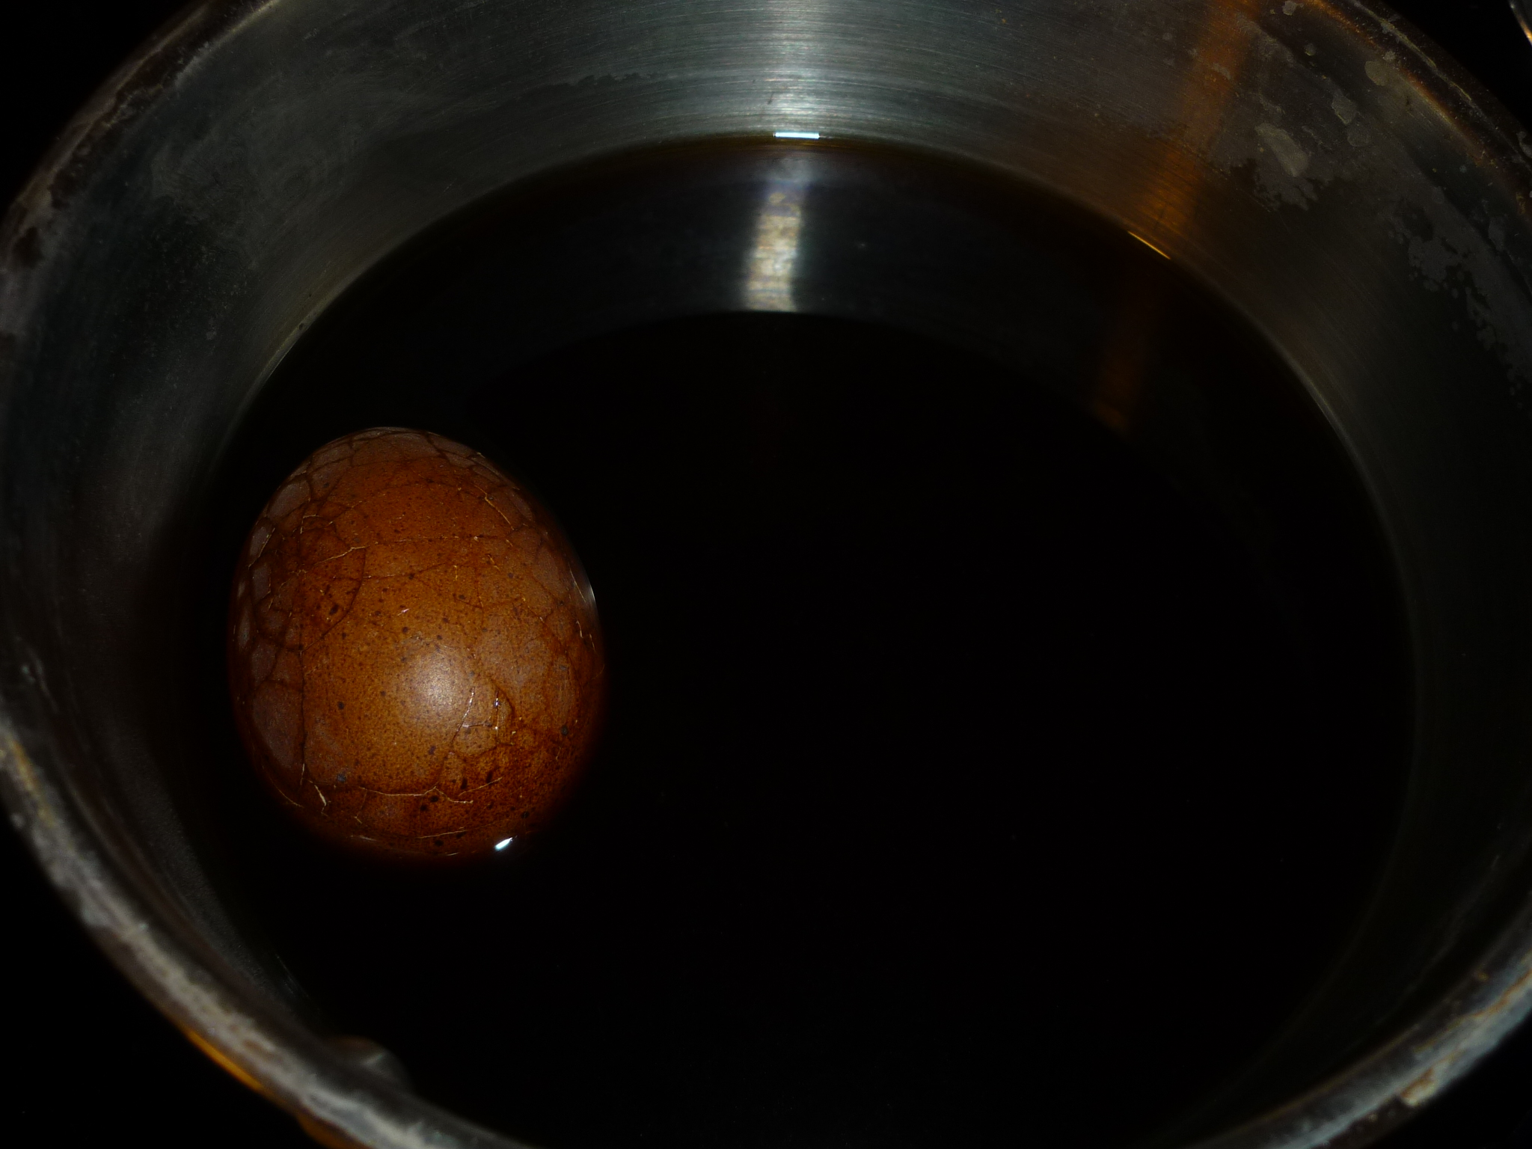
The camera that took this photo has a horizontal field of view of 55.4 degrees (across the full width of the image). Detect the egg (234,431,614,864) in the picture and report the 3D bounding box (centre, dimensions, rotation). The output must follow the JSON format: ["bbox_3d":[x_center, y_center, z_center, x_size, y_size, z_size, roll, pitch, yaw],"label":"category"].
[{"bbox_3d":[-0.042,0.008,0.177,0.044,0.044,0.056,-16,65,-12],"label":"egg"}]

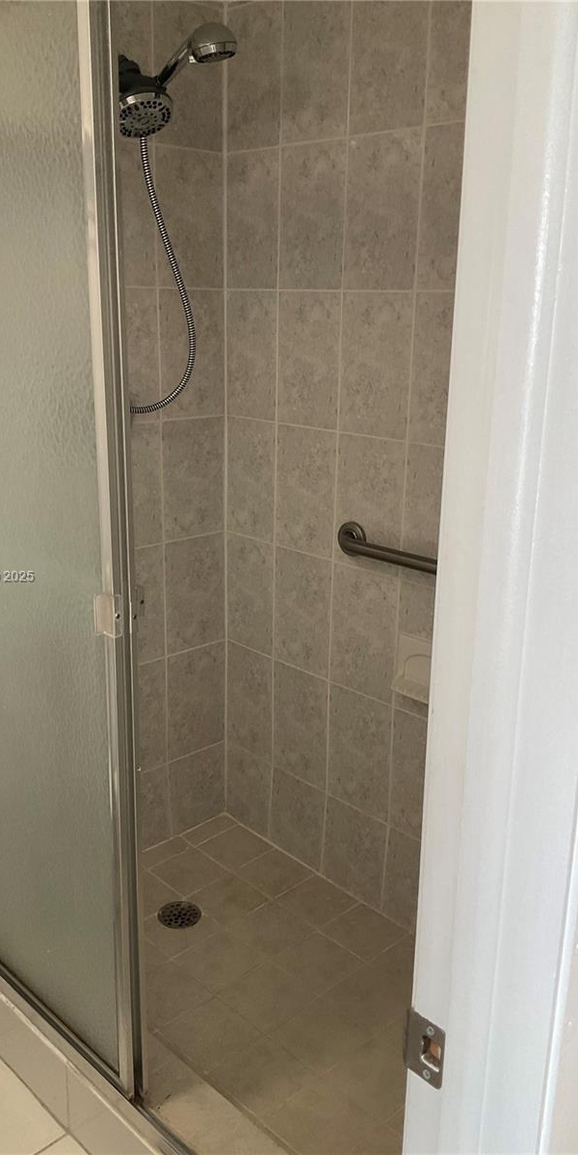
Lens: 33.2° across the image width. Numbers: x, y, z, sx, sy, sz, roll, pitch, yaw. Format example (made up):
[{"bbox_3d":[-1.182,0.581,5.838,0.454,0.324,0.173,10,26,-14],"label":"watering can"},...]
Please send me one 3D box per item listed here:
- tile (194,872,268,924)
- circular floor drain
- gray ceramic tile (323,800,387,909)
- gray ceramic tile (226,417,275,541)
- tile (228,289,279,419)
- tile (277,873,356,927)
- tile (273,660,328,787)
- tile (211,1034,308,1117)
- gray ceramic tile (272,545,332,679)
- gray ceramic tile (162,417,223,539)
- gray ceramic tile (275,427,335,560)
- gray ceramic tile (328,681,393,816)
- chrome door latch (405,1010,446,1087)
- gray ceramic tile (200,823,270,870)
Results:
[{"bbox_3d":[-0.152,0.824,2.466,0.155,0.010,0.157,-17,25,-41],"label":"tile"},{"bbox_3d":[-0.267,0.830,2.367,0.108,0.010,0.108,0,18,0],"label":"circular floor drain"},{"bbox_3d":[0.165,0.677,2.401,0.010,0.228,0.200,-14,23,-41],"label":"gray ceramic tile"},{"bbox_3d":[-0.095,-0.246,2.430,0.010,0.301,0.185,-14,23,-42],"label":"gray ceramic tile"},{"bbox_3d":[-0.089,-0.537,2.343,0.010,0.302,0.186,-14,23,-42],"label":"tile"},{"bbox_3d":[0.072,0.814,2.420,0.153,0.009,0.154,-16,24,-41],"label":"tile"},{"bbox_3d":[0.032,0.385,2.513,0.010,0.307,0.203,-14,22,-42],"label":"tile"},{"bbox_3d":[-0.053,0.986,1.895,0.154,0.009,0.154,-16,24,-41],"label":"tile"},{"bbox_3d":[0.038,0.086,2.380,0.009,0.301,0.200,-14,22,-42],"label":"gray ceramic tile"},{"bbox_3d":[-0.236,-0.249,2.430,0.198,0.300,0.010,-14,23,-42],"label":"gray ceramic tile"},{"bbox_3d":[0.042,-0.209,2.338,0.010,0.307,0.203,-14,22,-42],"label":"gray ceramic tile"},{"bbox_3d":[0.170,0.422,2.324,0.010,0.300,0.200,-14,23,-41],"label":"gray ceramic tile"},{"bbox_3d":[0.105,0.359,0.743,0.008,0.057,0.038,-14,23,-41],"label":"chrome door latch"},{"bbox_3d":[-0.145,0.742,2.636,0.153,0.009,0.154,-16,24,-41],"label":"gray ceramic tile"}]

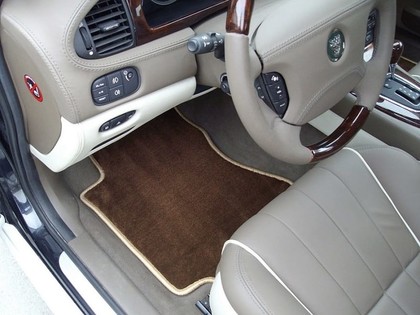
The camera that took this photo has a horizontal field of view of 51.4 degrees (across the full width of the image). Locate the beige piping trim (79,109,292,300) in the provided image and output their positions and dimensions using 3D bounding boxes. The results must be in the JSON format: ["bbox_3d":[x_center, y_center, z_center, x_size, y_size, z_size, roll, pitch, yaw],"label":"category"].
[{"bbox_3d":[-0.103,0.038,1.255,0.485,0.035,0.640,-32,56,-32],"label":"beige piping trim"}]

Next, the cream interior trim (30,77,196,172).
[{"bbox_3d":[-0.168,-0.088,0.787,0.270,0.150,0.160,-29,55,-30],"label":"cream interior trim"}]

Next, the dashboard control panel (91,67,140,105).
[{"bbox_3d":[-0.149,-0.114,0.671,0.085,0.048,0.025,-23,52,-26],"label":"dashboard control panel"}]

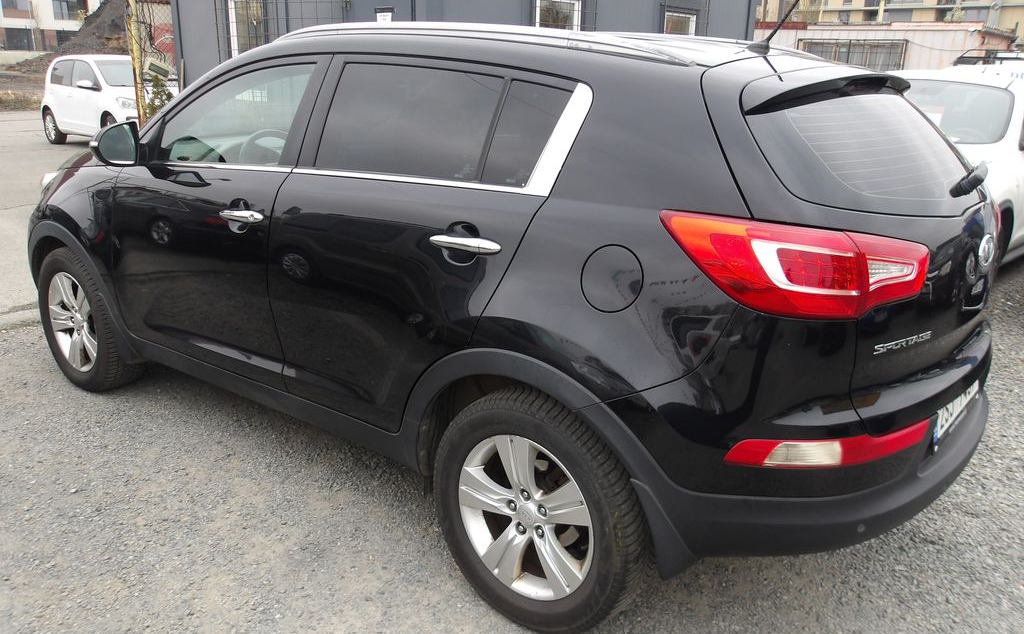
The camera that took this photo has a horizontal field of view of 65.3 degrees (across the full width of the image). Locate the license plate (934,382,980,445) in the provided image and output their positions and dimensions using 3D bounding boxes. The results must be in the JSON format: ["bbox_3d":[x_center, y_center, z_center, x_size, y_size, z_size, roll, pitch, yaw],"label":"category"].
[{"bbox_3d":[1.257,0.230,2.250,0.015,0.110,0.520,5,15,38],"label":"license plate"}]

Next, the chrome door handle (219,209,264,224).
[{"bbox_3d":[-0.908,-0.338,2.679,0.245,0.035,0.050,14,21,36],"label":"chrome door handle"}]

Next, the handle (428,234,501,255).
[{"bbox_3d":[-0.124,-0.192,2.075,0.240,0.036,0.050,14,21,36],"label":"handle"}]

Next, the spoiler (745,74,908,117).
[{"bbox_3d":[0.971,-0.637,2.243,0.220,0.120,1.280,14,21,36],"label":"spoiler"}]

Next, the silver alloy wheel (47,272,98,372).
[{"bbox_3d":[-1.987,0.009,3.776,0.465,0.465,0.180,14,21,36],"label":"silver alloy wheel"}]

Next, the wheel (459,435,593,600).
[{"bbox_3d":[0.082,0.525,2.219,0.465,0.465,0.180,14,21,36],"label":"wheel"}]

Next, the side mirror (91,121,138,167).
[{"bbox_3d":[-1.461,-0.637,2.938,0.130,0.175,0.190,14,21,36],"label":"side mirror"}]

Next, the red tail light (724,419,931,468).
[{"bbox_3d":[0.737,0.269,1.847,0.325,0.090,0.465,14,21,36],"label":"red tail light"}]

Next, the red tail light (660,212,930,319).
[{"bbox_3d":[0.637,-0.122,1.767,0.500,0.210,0.390,14,21,36],"label":"red tail light"}]

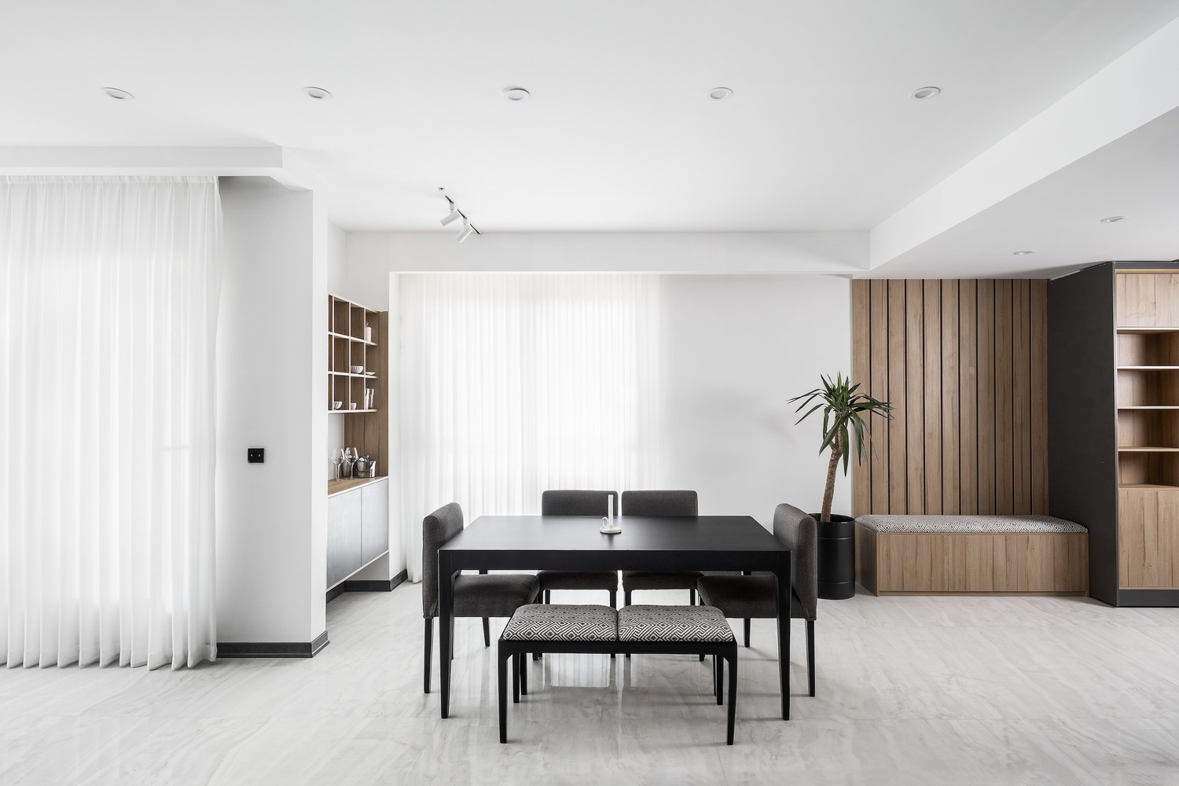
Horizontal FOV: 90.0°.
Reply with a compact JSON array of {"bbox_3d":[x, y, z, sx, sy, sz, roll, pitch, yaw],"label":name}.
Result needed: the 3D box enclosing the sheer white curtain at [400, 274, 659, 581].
[{"bbox_3d":[-0.472,0.256,4.688,2.030,2.450,0.130,0,-1,1],"label":"sheer white curtain"}]

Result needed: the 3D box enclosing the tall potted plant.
[{"bbox_3d":[1.885,0.668,4.413,0.760,1.640,0.680,0,-1,0],"label":"tall potted plant"}]

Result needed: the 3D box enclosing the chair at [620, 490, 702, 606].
[{"bbox_3d":[0.425,1.044,3.514,0.460,0.870,0.530,0,-1,1],"label":"chair"}]

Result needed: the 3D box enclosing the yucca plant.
[{"bbox_3d":[1.885,0.413,4.406,0.760,1.130,0.680,0,-1,0],"label":"yucca plant"}]

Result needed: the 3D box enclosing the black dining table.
[{"bbox_3d":[0.120,1.094,3.063,1.600,0.760,0.800,0,-1,1],"label":"black dining table"}]

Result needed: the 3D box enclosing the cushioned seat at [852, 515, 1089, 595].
[{"bbox_3d":[2.895,1.230,4.522,1.550,0.520,0.400,0,-1,1],"label":"cushioned seat"}]

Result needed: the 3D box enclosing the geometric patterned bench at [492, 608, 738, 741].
[{"bbox_3d":[0.122,1.232,2.657,1.000,0.475,0.400,0,-1,1],"label":"geometric patterned bench"}]

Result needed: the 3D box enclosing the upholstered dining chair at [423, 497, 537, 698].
[{"bbox_3d":[-0.540,1.039,3.099,0.530,0.870,0.460,0,-1,1],"label":"upholstered dining chair"}]

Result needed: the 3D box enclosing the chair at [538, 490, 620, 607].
[{"bbox_3d":[-0.056,1.044,3.514,0.460,0.870,0.530,0,-1,1],"label":"chair"}]

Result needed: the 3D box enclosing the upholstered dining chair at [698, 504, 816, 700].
[{"bbox_3d":[0.838,1.039,3.069,0.530,0.870,0.460,0,-1,1],"label":"upholstered dining chair"}]

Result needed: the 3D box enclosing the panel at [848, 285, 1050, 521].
[{"bbox_3d":[2.870,0.082,4.714,1.560,1.980,0.040,0,-1,1],"label":"panel"}]

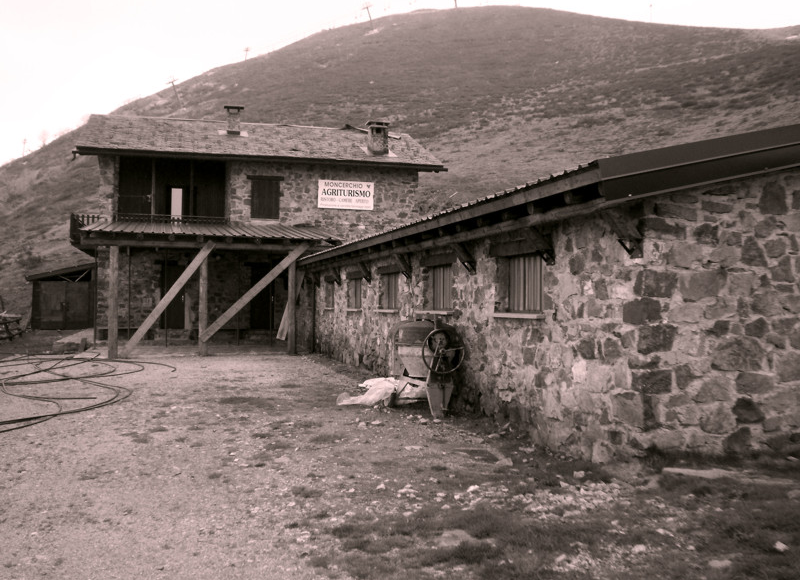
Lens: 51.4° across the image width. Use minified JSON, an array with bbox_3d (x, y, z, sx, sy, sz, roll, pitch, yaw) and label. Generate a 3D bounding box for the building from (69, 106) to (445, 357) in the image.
[{"bbox_3d":[-5.109,-2.366,30.462,12.450,8.950,13.000,1,-1,-15],"label":"building"}]

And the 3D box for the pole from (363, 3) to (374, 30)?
[{"bbox_3d":[-7.885,-69.989,213.692,2.600,7.400,0.600,-16,-3,21],"label":"pole"}]

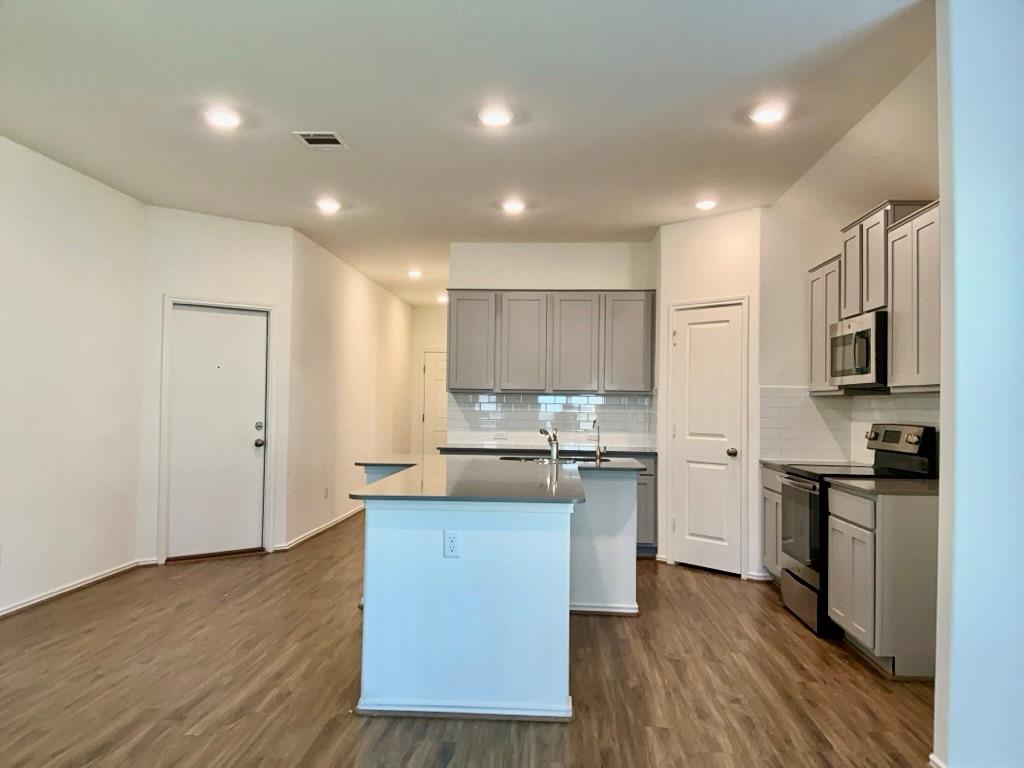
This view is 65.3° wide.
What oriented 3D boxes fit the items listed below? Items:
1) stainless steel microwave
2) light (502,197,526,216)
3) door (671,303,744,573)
[{"bbox_3d":[2.249,-0.195,4.831,0.400,0.430,0.750,1,-2,3],"label":"stainless steel microwave"},{"bbox_3d":[0.016,-1.333,6.022,0.175,0.030,0.175,1,-1,4],"label":"light"},{"bbox_3d":[1.559,0.426,6.374,0.050,2.050,0.615,2,-2,-43],"label":"door"}]

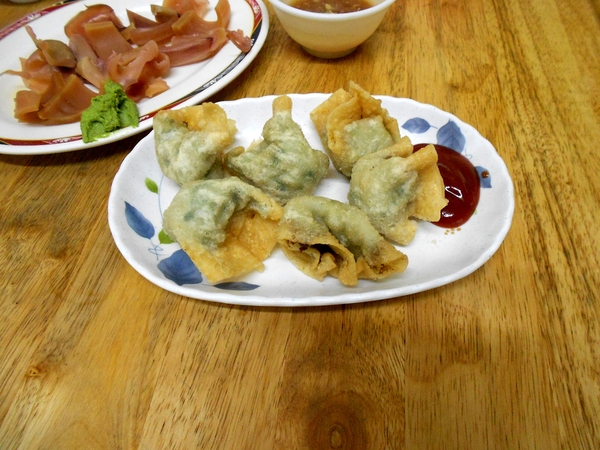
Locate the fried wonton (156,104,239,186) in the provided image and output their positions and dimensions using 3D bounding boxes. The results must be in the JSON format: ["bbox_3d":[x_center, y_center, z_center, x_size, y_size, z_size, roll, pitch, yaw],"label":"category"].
[{"bbox_3d":[-0.068,-0.053,0.299,0.050,0.043,0.054,0,57,0],"label":"fried wonton"}]

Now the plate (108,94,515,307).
[{"bbox_3d":[0.008,-0.019,0.295,0.250,0.027,0.165,-4,57,-3],"label":"plate"}]

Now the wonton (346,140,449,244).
[{"bbox_3d":[0.060,-0.022,0.282,0.058,0.042,0.068,0,57,0],"label":"wonton"}]

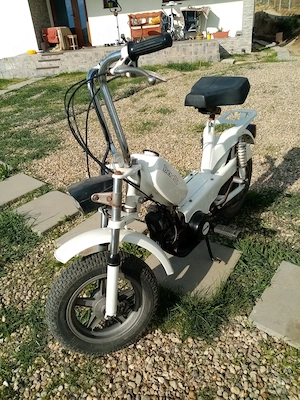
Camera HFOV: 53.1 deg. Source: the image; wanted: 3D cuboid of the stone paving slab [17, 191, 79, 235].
[{"bbox_3d":[-0.718,0.081,2.175,0.400,0.045,0.430,-29,36,-36],"label":"stone paving slab"}]

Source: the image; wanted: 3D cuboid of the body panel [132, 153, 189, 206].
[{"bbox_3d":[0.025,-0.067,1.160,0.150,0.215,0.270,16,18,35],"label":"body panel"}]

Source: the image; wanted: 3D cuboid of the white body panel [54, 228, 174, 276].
[{"bbox_3d":[-0.112,0.194,1.076,0.420,0.170,0.105,1,12,-16],"label":"white body panel"}]

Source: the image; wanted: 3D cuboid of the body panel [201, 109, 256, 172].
[{"bbox_3d":[0.400,-0.333,1.577,0.170,0.240,0.500,16,35,35],"label":"body panel"}]

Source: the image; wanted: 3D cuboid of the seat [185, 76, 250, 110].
[{"bbox_3d":[0.276,-0.470,1.349,0.230,0.115,0.300,16,35,35],"label":"seat"}]

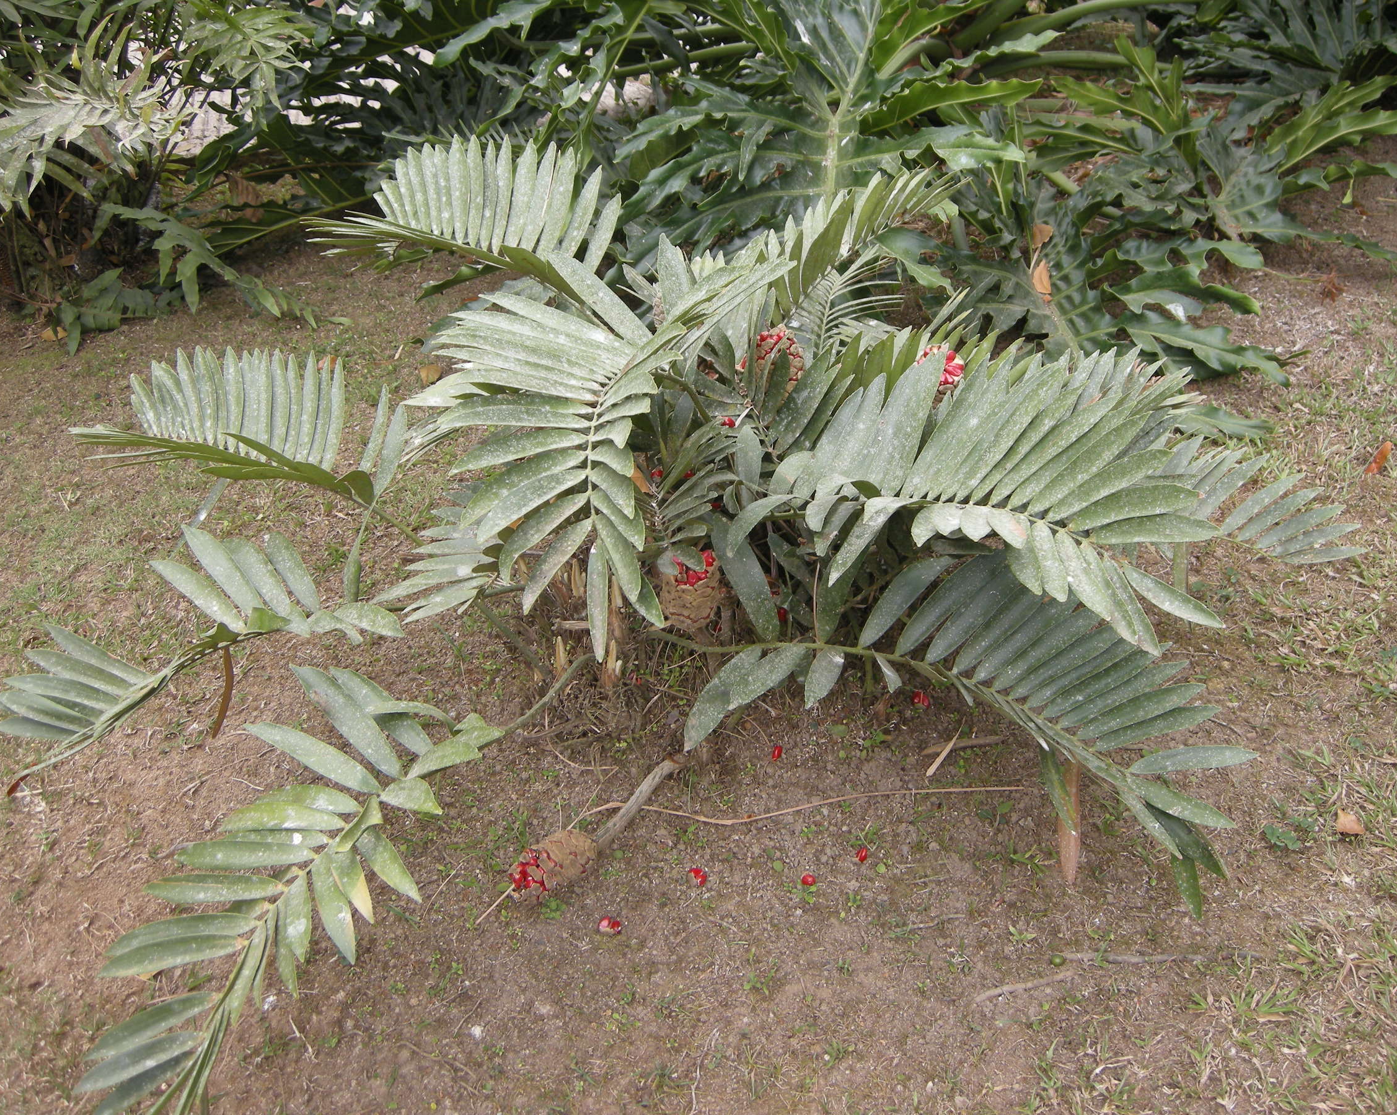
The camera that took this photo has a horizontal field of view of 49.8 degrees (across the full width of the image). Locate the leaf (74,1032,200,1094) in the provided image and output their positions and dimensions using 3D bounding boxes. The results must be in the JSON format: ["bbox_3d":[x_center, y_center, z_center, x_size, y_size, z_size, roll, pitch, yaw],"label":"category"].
[{"bbox_3d":[-0.562,0.506,1.507,0.125,0.015,0.032,-20,56,-27],"label":"leaf"}]

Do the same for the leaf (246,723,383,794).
[{"bbox_3d":[-0.463,0.242,1.811,0.188,0.018,0.046,24,54,9],"label":"leaf"}]

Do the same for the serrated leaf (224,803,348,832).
[{"bbox_3d":[-0.476,0.303,1.728,0.138,0.020,0.034,0,53,-9],"label":"serrated leaf"}]

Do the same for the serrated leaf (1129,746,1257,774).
[{"bbox_3d":[0.578,0.239,1.759,0.147,0.015,0.036,-8,53,5],"label":"serrated leaf"}]

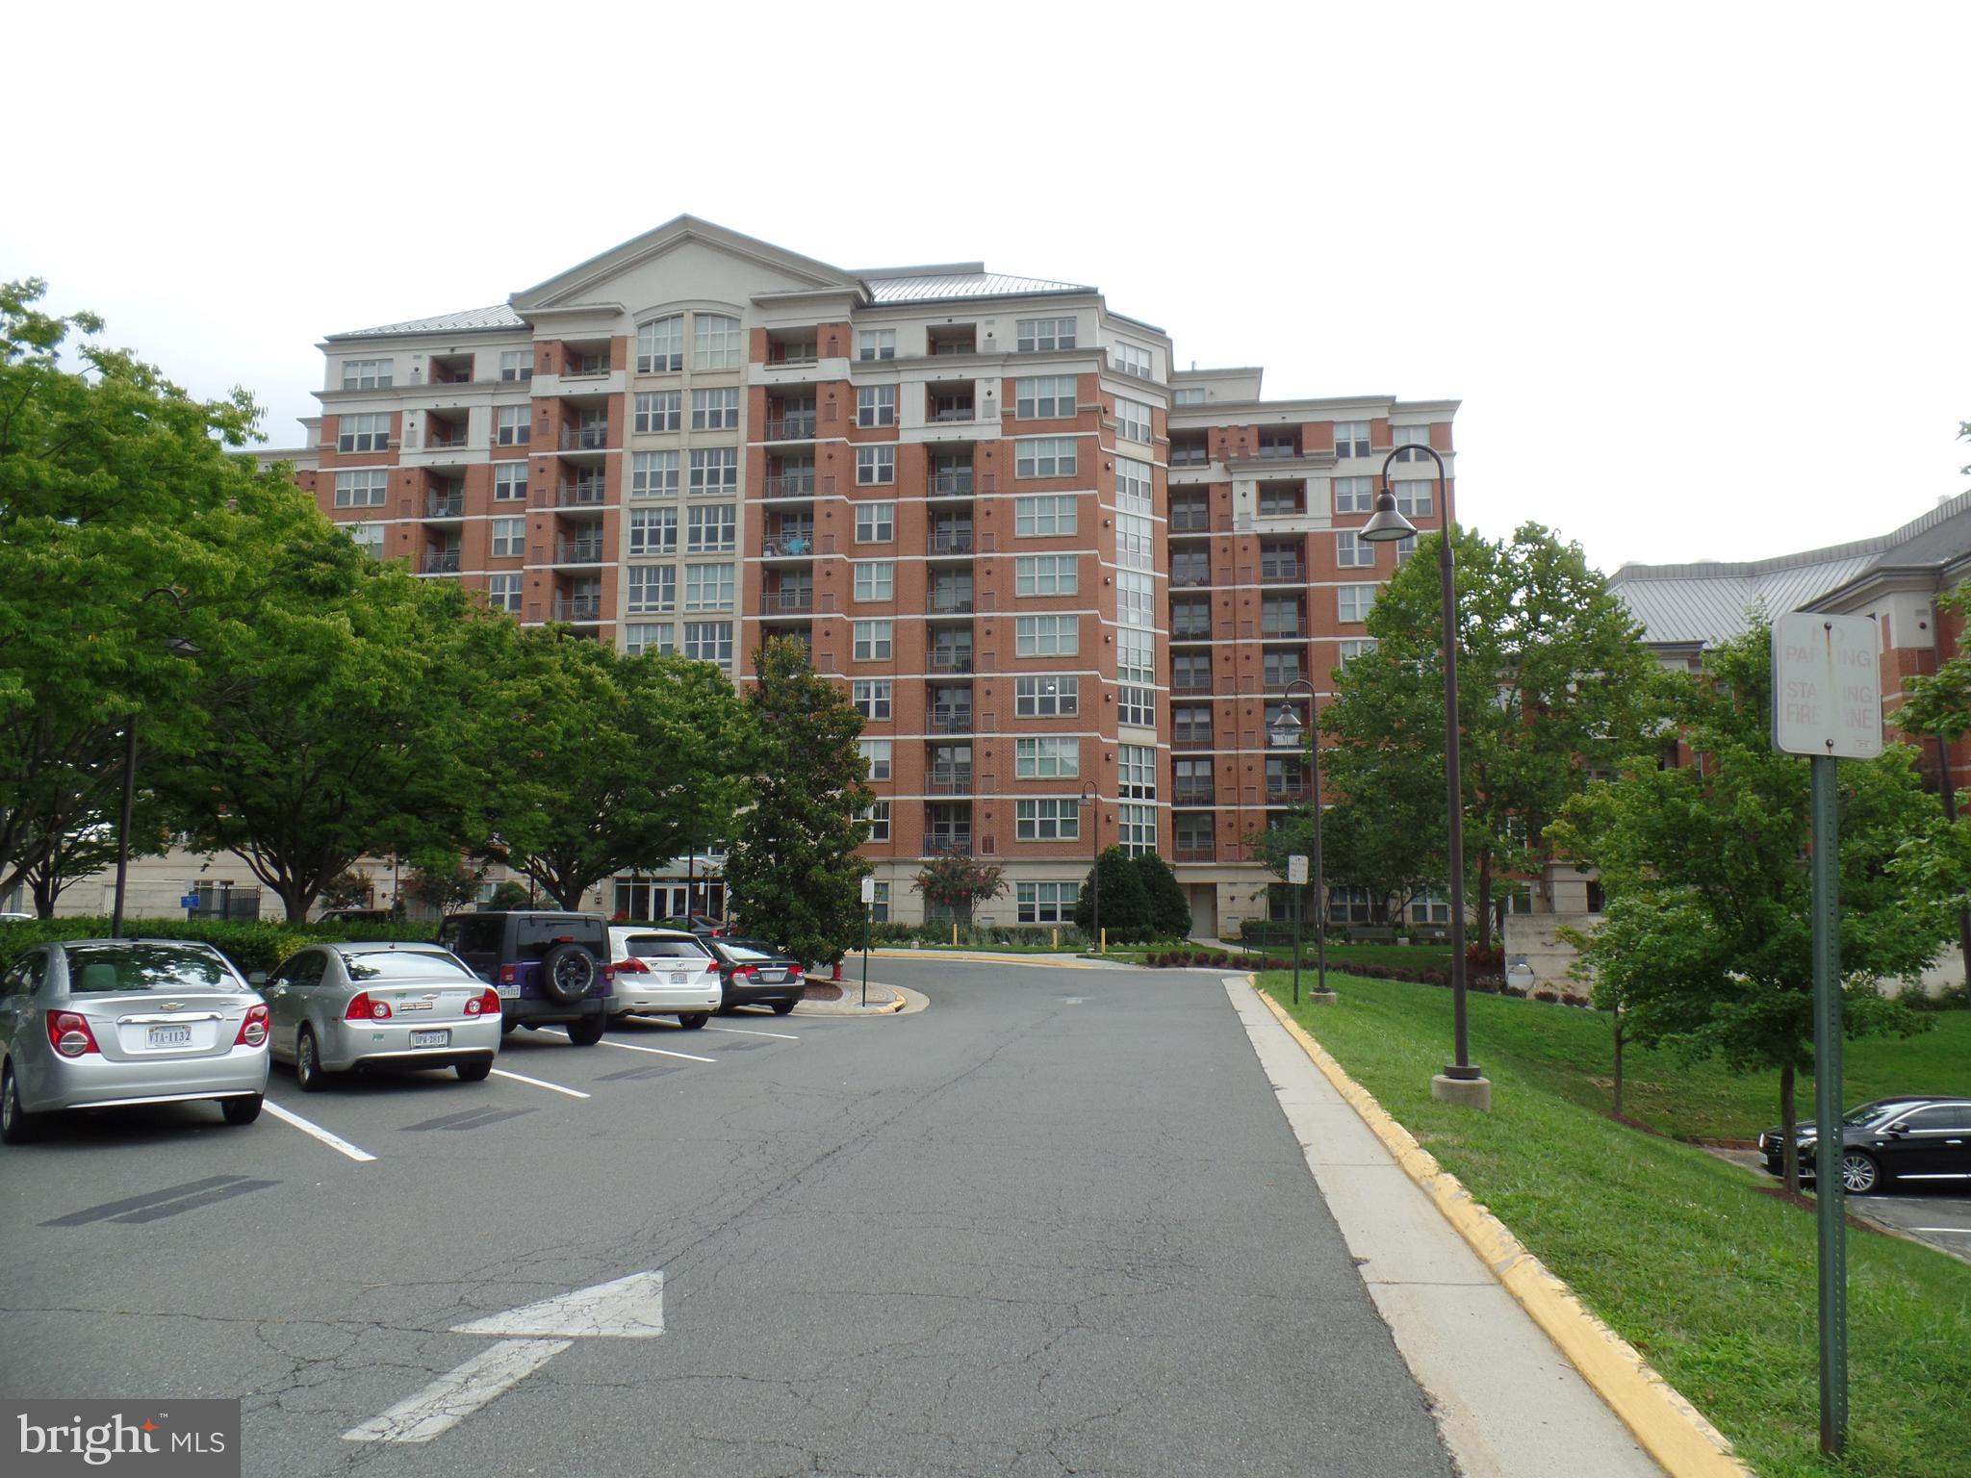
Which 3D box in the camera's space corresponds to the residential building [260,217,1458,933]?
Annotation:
[{"bbox_3d":[-9.053,-7.256,75.461,70.000,36.700,25.000,-1,-7,8],"label":"residential building"}]

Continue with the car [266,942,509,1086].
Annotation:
[{"bbox_3d":[-6.880,3.024,14.885,1.790,1.450,4.850,5,-9,-36],"label":"car"}]

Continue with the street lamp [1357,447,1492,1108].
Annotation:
[{"bbox_3d":[3.734,0.237,11.245,0.935,5.642,0.500,-1,-7,9],"label":"street lamp"}]

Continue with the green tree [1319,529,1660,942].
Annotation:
[{"bbox_3d":[18.104,-0.270,46.416,12.325,15.357,11.000,0,-7,0],"label":"green tree"}]

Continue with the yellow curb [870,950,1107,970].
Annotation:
[{"bbox_3d":[-0.117,7.051,41.528,1.000,0.180,12.088,6,-9,-39],"label":"yellow curb"}]

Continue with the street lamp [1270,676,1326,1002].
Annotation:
[{"bbox_3d":[5.479,1.726,22.799,0.927,5.639,0.500,-1,-7,9],"label":"street lamp"}]

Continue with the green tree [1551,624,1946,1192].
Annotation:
[{"bbox_3d":[10.678,2.232,18.265,5.517,7.860,5.300,0,-7,0],"label":"green tree"}]

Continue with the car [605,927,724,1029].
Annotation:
[{"bbox_3d":[-5.950,3.746,20.792,1.900,1.610,4.750,6,-9,-39],"label":"car"}]

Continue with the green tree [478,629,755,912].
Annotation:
[{"bbox_3d":[-7.752,1.442,26.029,6.400,7.400,6.200,0,-7,0],"label":"green tree"}]

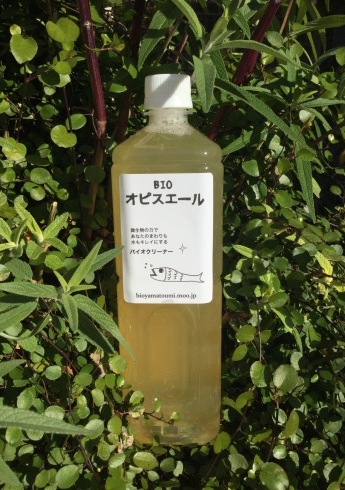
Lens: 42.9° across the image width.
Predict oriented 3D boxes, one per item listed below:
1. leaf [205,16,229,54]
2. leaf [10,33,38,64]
[{"bbox_3d":[0.033,-0.156,0.325,0.009,0.029,0.008,37,12,12],"label":"leaf"},{"bbox_3d":[-0.120,-0.159,0.355,0.020,0.024,0.005,6,3,-23],"label":"leaf"}]

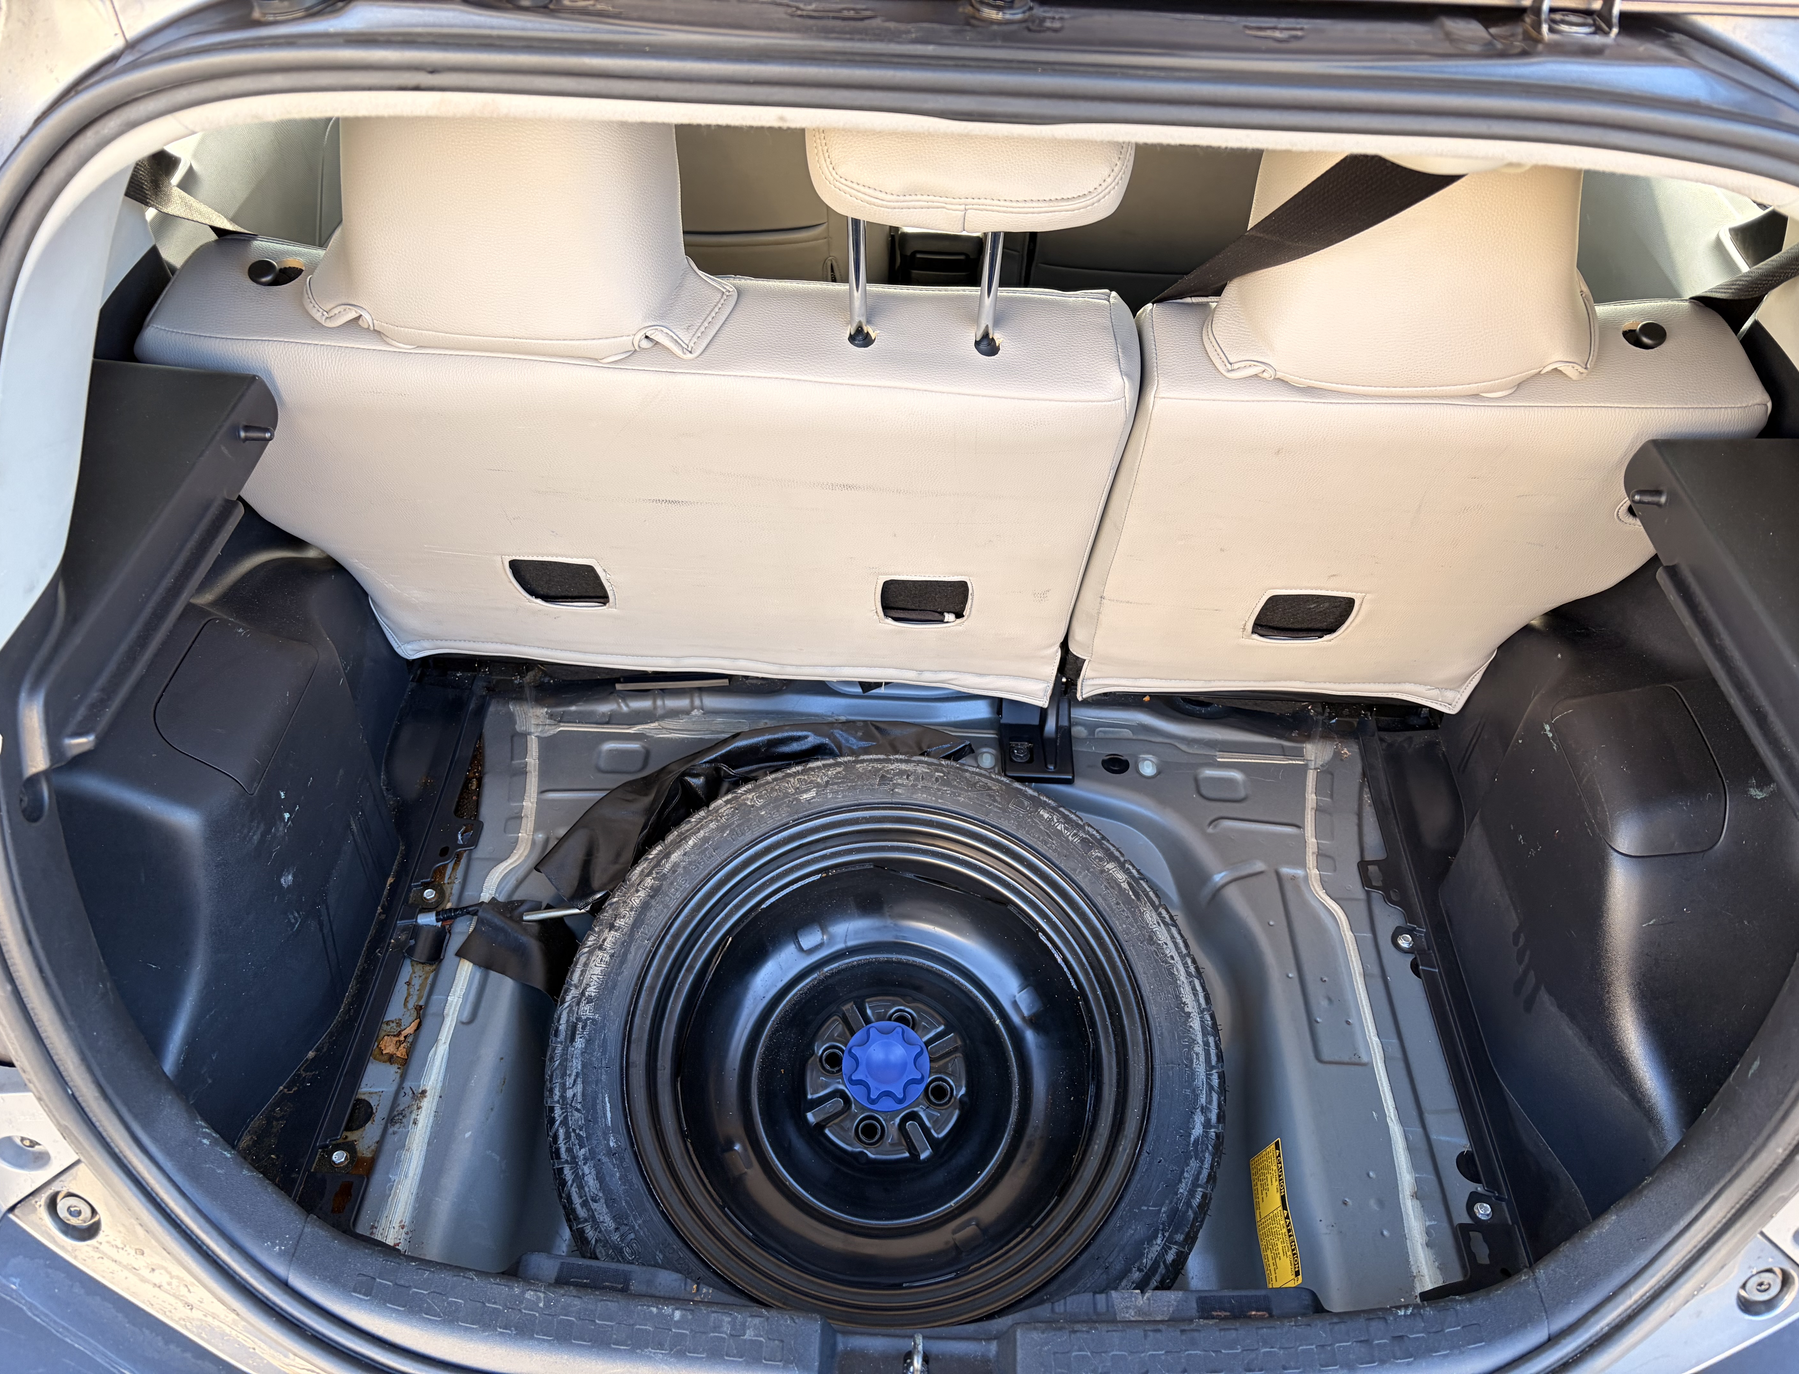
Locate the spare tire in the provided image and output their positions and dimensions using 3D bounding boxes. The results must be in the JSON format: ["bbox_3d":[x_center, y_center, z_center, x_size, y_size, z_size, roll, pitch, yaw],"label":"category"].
[{"bbox_3d":[-0.009,0.327,1.196,0.580,0.130,0.580,0,60,0],"label":"spare tire"}]

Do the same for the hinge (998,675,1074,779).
[{"bbox_3d":[0.142,0.040,1.417,0.075,0.095,0.090,3,46,0],"label":"hinge"}]

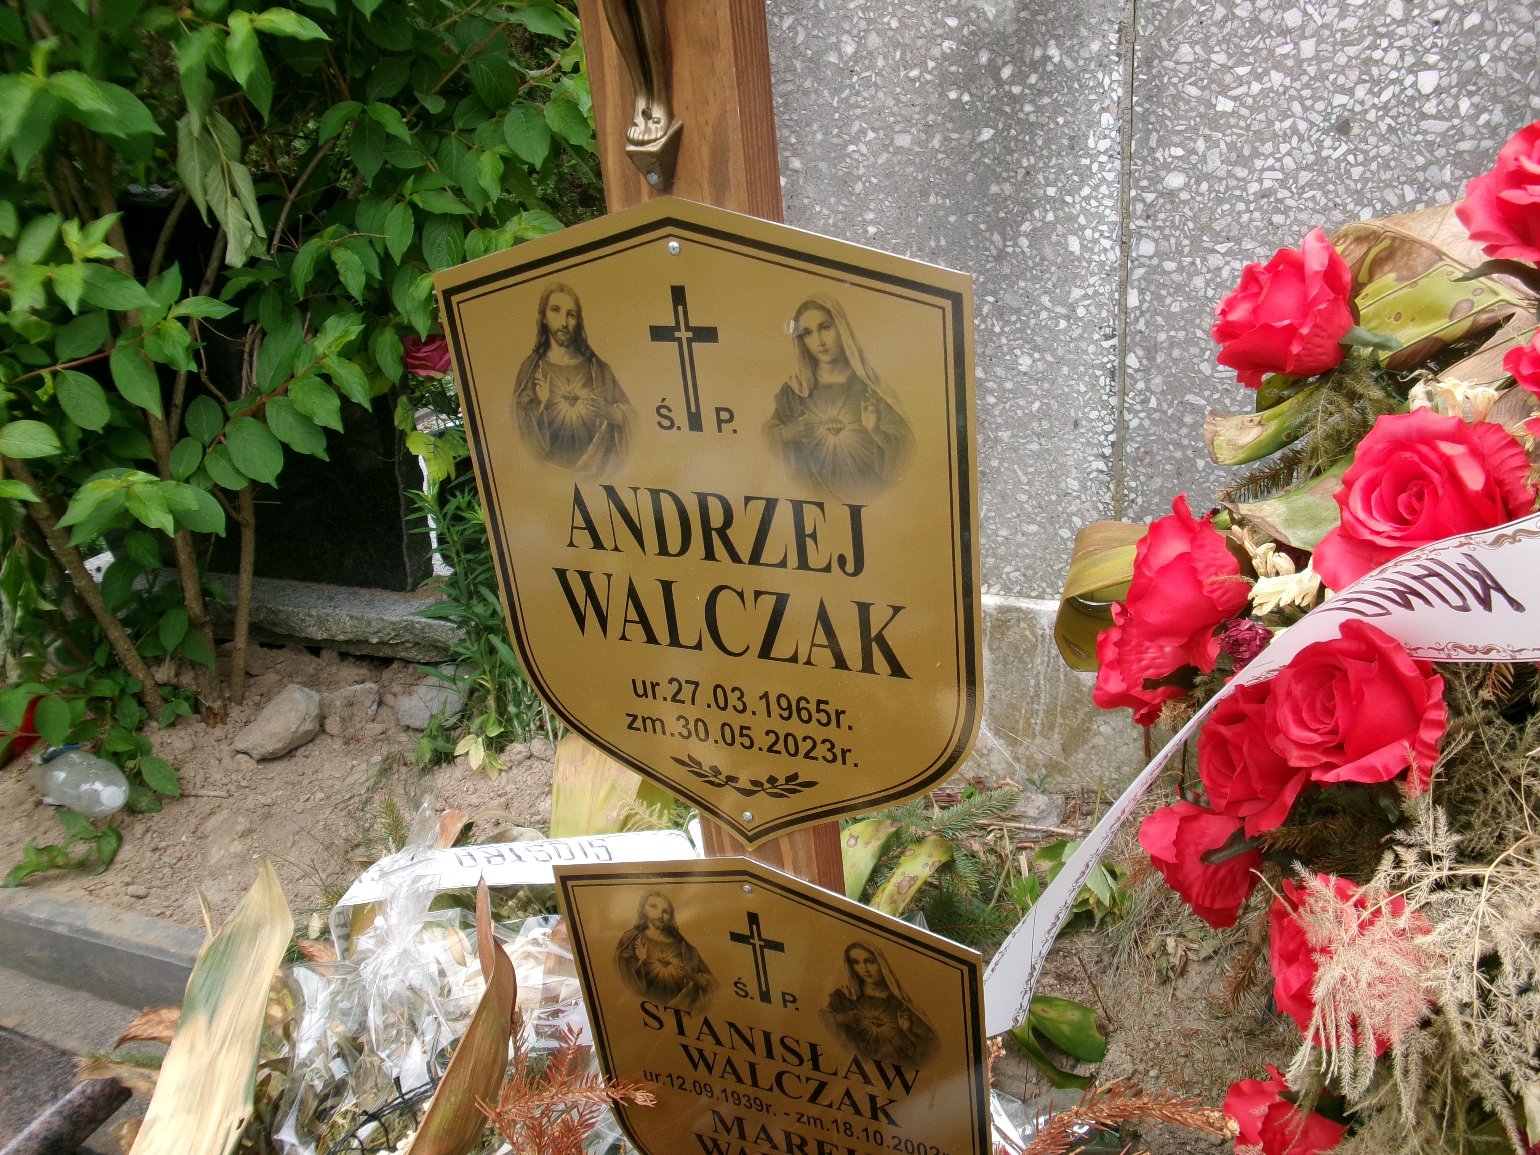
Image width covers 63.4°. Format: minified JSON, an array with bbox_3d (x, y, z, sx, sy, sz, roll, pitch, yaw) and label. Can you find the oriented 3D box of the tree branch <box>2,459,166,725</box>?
[{"bbox_3d":[-0.893,0.013,1.620,0.036,0.400,0.038,-30,14,-26],"label":"tree branch"}]

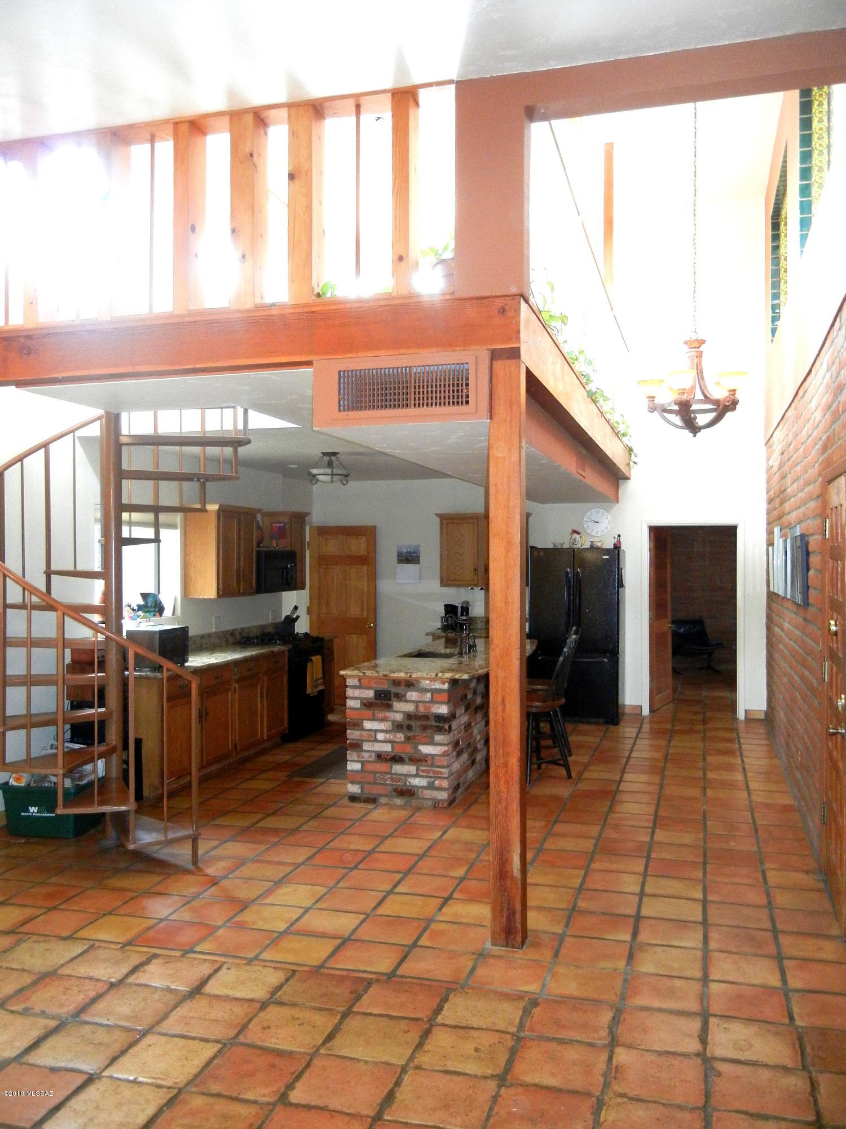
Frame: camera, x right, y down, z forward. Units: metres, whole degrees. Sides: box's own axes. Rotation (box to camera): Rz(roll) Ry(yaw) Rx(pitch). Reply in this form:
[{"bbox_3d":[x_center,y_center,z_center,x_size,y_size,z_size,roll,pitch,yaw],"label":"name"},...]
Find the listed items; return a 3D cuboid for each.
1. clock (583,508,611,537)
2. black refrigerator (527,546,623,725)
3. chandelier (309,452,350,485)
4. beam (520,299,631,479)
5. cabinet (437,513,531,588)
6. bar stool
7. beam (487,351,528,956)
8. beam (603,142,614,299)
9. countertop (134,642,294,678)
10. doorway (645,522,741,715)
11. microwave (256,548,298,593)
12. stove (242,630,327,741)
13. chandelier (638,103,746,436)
[{"bbox_3d":[1.910,-0.457,10.705,0.308,0.308,0.040,0,1,16],"label":"clock"},{"bbox_3d":[1.643,0.730,10.377,0.911,1.804,0.760,0,1,16],"label":"black refrigerator"},{"bbox_3d":[-0.787,-0.810,8.230,0.350,0.283,0.350,0,1,0],"label":"chandelier"},{"bbox_3d":[1.271,-1.061,7.460,0.140,0.280,6.600,0,0,16],"label":"beam"},{"bbox_3d":[0.679,-0.157,10.894,1.010,0.812,0.360,0,1,16],"label":"cabinet"},{"bbox_3d":[0.888,1.099,7.600,0.530,1.110,0.500,0,1,24],"label":"bar stool"},{"bbox_3d":[0.381,0.393,4.353,0.140,2.580,0.145,0,0,16],"label":"beam"},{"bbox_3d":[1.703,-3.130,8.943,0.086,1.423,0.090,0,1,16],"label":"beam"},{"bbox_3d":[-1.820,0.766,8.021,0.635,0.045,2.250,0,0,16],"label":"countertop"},{"bbox_3d":[2.897,0.585,10.505,0.987,2.093,0.160,0,1,16],"label":"doorway"},{"bbox_3d":[-1.533,0.063,9.482,0.390,0.420,0.760,0,0,16],"label":"microwave"},{"bbox_3d":[-1.386,1.180,9.482,0.670,0.930,0.760,0,0,16],"label":"stove"},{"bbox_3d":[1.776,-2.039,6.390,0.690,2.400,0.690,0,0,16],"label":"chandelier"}]

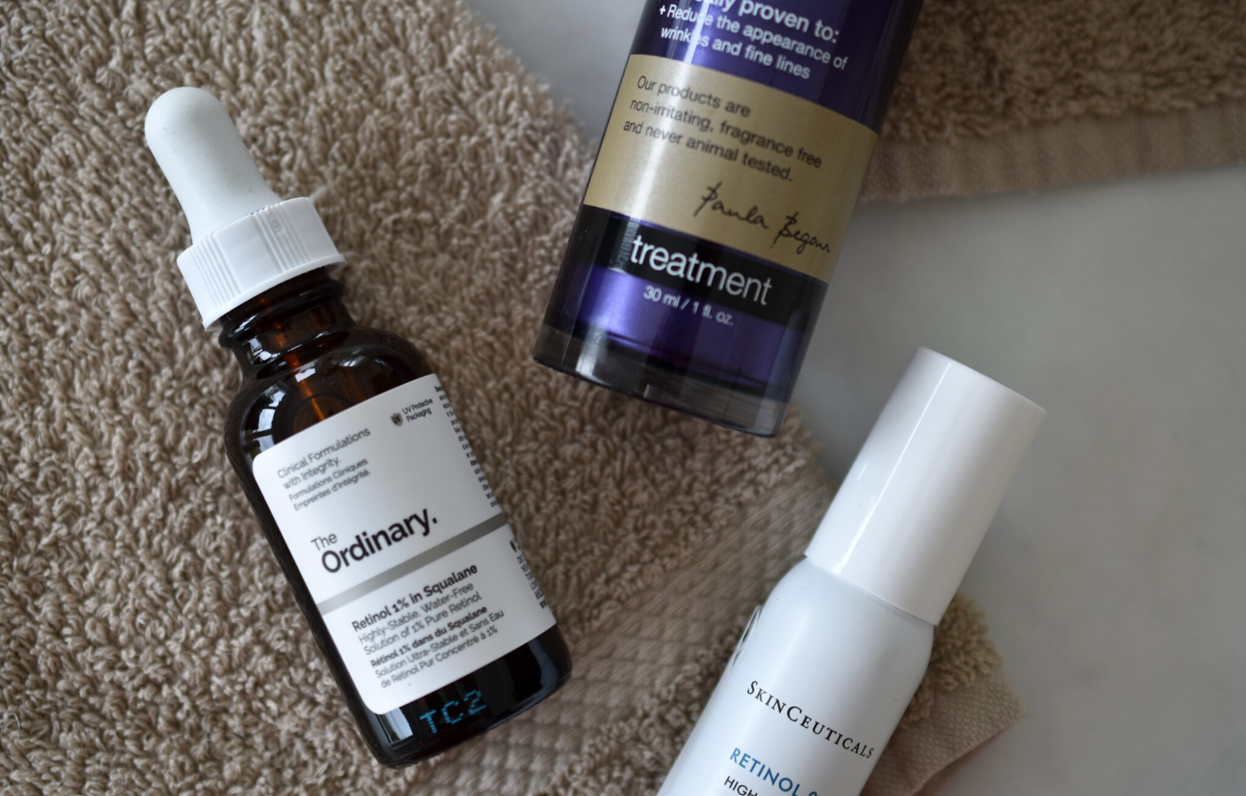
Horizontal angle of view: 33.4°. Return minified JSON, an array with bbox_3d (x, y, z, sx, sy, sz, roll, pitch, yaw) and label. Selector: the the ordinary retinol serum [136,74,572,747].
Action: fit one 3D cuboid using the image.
[{"bbox_3d":[-0.043,0.001,0.305,0.033,0.033,0.104,-25,90,-10],"label":"the ordinary retinol serum"}]

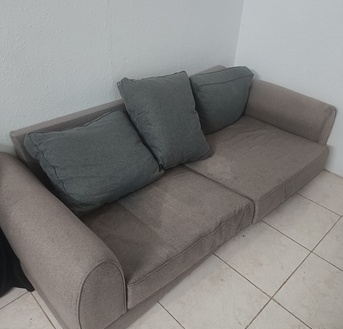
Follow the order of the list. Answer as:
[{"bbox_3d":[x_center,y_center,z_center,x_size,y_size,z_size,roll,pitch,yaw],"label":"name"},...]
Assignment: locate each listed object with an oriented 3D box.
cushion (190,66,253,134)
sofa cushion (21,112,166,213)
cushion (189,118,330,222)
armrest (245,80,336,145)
[{"bbox_3d":[0.405,-0.550,2.663,0.583,0.411,0.170,-21,37,-29],"label":"cushion"},{"bbox_3d":[-0.417,-0.021,1.795,0.601,0.158,0.463,-25,80,-41],"label":"sofa cushion"},{"bbox_3d":[0.553,-0.056,2.419,0.935,0.216,0.855,-28,45,-35],"label":"cushion"},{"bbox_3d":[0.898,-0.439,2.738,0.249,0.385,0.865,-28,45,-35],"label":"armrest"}]

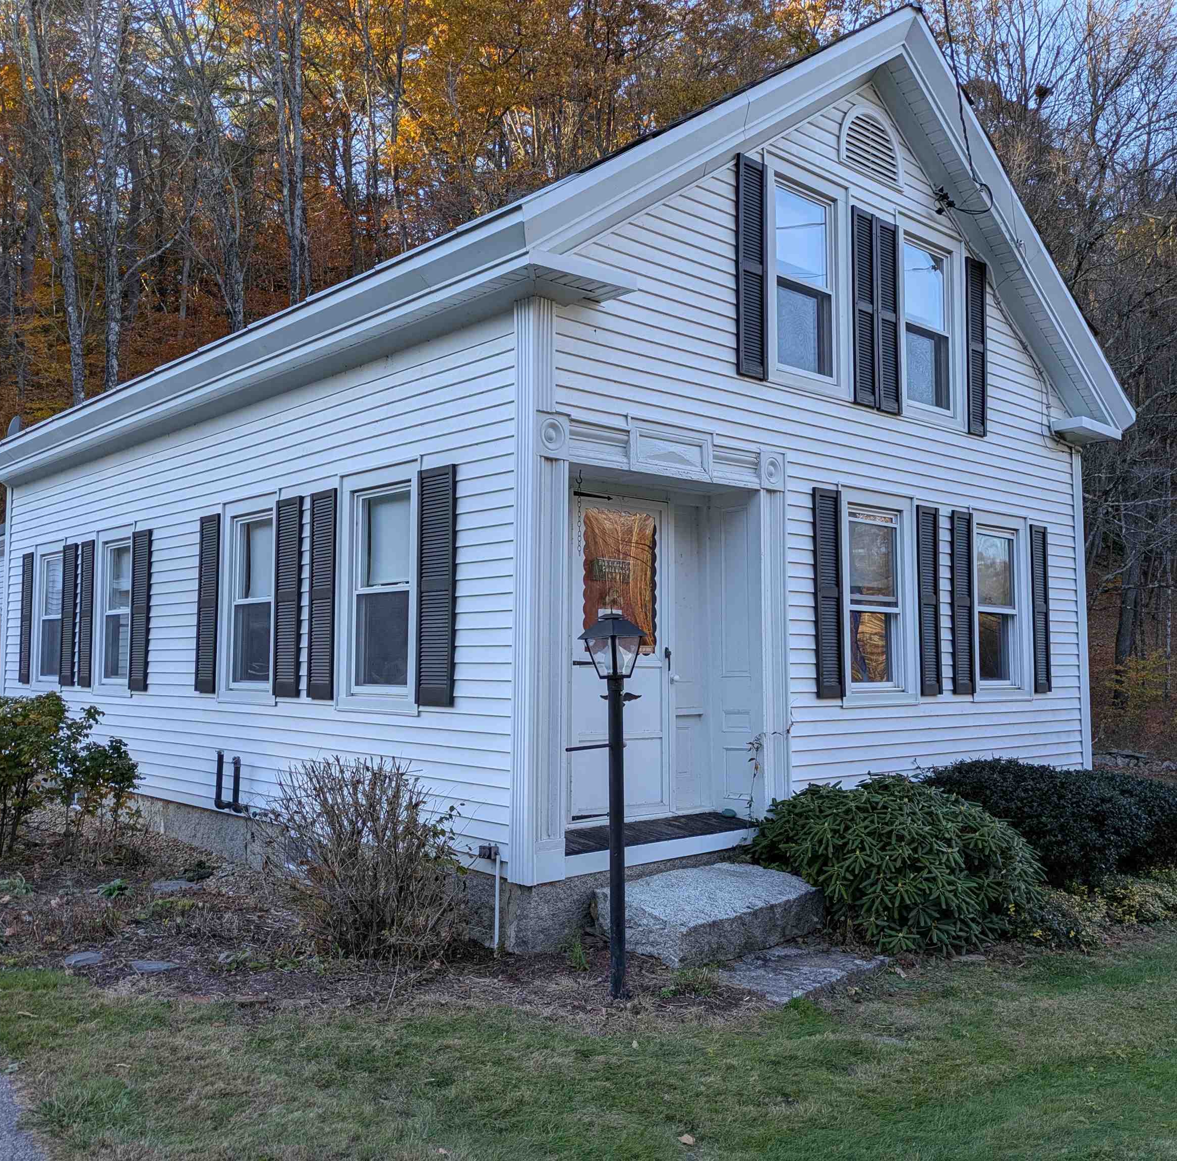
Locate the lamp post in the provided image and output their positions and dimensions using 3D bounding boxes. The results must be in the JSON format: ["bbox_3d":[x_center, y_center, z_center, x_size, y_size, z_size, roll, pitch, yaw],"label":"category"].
[{"bbox_3d":[0.137,1.173,5.895,0.260,2.003,0.260,4,-6,-41],"label":"lamp post"}]

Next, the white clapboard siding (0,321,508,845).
[{"bbox_3d":[-3.649,0.275,9.863,0.100,3.230,9.450,4,-6,-43],"label":"white clapboard siding"}]

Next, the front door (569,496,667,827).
[{"bbox_3d":[0.221,0.489,7.358,0.860,2.100,0.070,4,-6,-41],"label":"front door"}]

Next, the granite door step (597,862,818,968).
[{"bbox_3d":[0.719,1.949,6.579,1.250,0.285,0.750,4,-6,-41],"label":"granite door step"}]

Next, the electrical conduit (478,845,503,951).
[{"bbox_3d":[-0.549,1.803,6.363,0.070,0.600,0.199,4,-6,-43],"label":"electrical conduit"}]

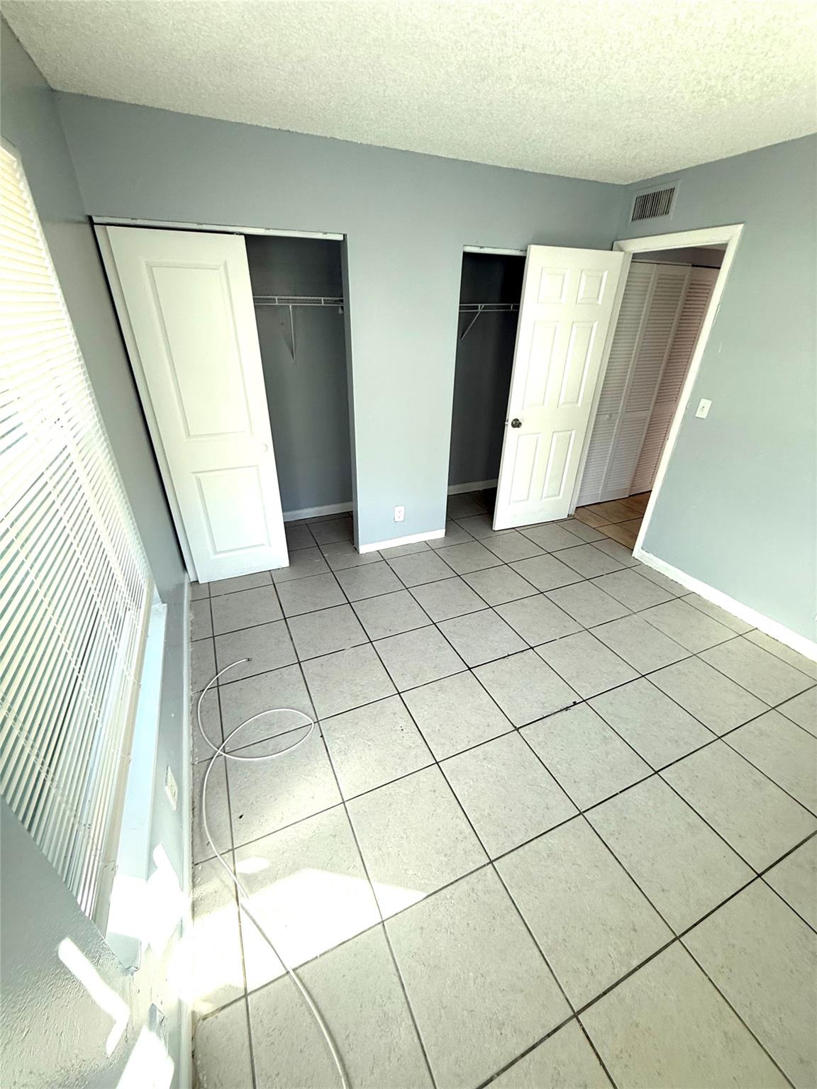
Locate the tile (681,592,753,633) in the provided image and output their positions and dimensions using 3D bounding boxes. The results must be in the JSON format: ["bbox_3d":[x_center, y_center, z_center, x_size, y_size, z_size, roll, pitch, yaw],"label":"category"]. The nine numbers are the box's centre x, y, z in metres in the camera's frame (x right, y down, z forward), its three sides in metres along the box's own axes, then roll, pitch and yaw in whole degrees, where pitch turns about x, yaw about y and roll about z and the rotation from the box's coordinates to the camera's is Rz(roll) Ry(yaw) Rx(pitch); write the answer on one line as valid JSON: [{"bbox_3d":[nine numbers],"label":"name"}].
[{"bbox_3d":[1.970,0.440,2.825,0.156,0.010,0.415,-12,31,-21],"label":"tile"}]

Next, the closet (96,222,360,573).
[{"bbox_3d":[-1.067,-0.869,3.007,1.194,2.030,0.736,-12,31,-21],"label":"closet"}]

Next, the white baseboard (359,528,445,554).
[{"bbox_3d":[-0.035,-0.031,3.546,0.758,0.068,0.015,-12,31,-21],"label":"white baseboard"}]

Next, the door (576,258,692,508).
[{"bbox_3d":[1.897,-1.284,3.855,0.773,1.973,0.033,-12,31,-21],"label":"door"}]

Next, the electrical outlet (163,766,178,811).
[{"bbox_3d":[-0.791,0.813,1.468,0.014,0.127,0.086,-12,31,-21],"label":"electrical outlet"}]

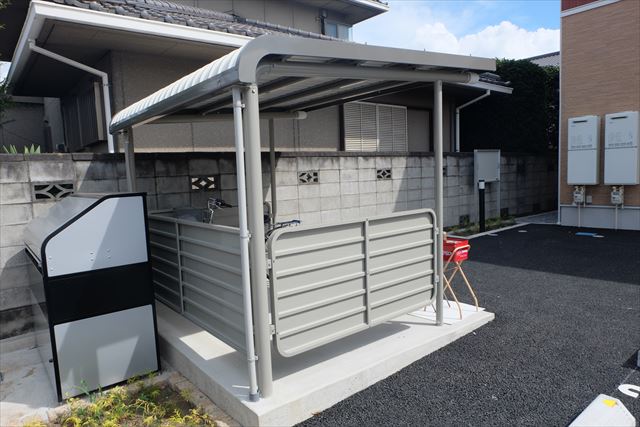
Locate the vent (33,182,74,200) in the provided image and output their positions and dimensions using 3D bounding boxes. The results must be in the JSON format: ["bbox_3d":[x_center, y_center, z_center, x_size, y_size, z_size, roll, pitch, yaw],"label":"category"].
[{"bbox_3d":[-2.690,-0.227,4.306,0.390,0.190,0.100,-7,8,-38],"label":"vent"}]

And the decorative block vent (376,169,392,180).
[{"bbox_3d":[1.058,-0.670,7.273,0.390,0.190,0.100,-7,8,-38],"label":"decorative block vent"}]

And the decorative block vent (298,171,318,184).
[{"bbox_3d":[-0.192,-0.522,6.284,0.390,0.190,0.100,-7,8,-38],"label":"decorative block vent"}]

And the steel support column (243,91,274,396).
[{"bbox_3d":[-0.366,0.178,2.511,0.088,1.834,0.088,-7,7,-37],"label":"steel support column"}]

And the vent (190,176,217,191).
[{"bbox_3d":[-1.441,-0.375,5.295,0.390,0.190,0.100,-7,8,-38],"label":"vent"}]

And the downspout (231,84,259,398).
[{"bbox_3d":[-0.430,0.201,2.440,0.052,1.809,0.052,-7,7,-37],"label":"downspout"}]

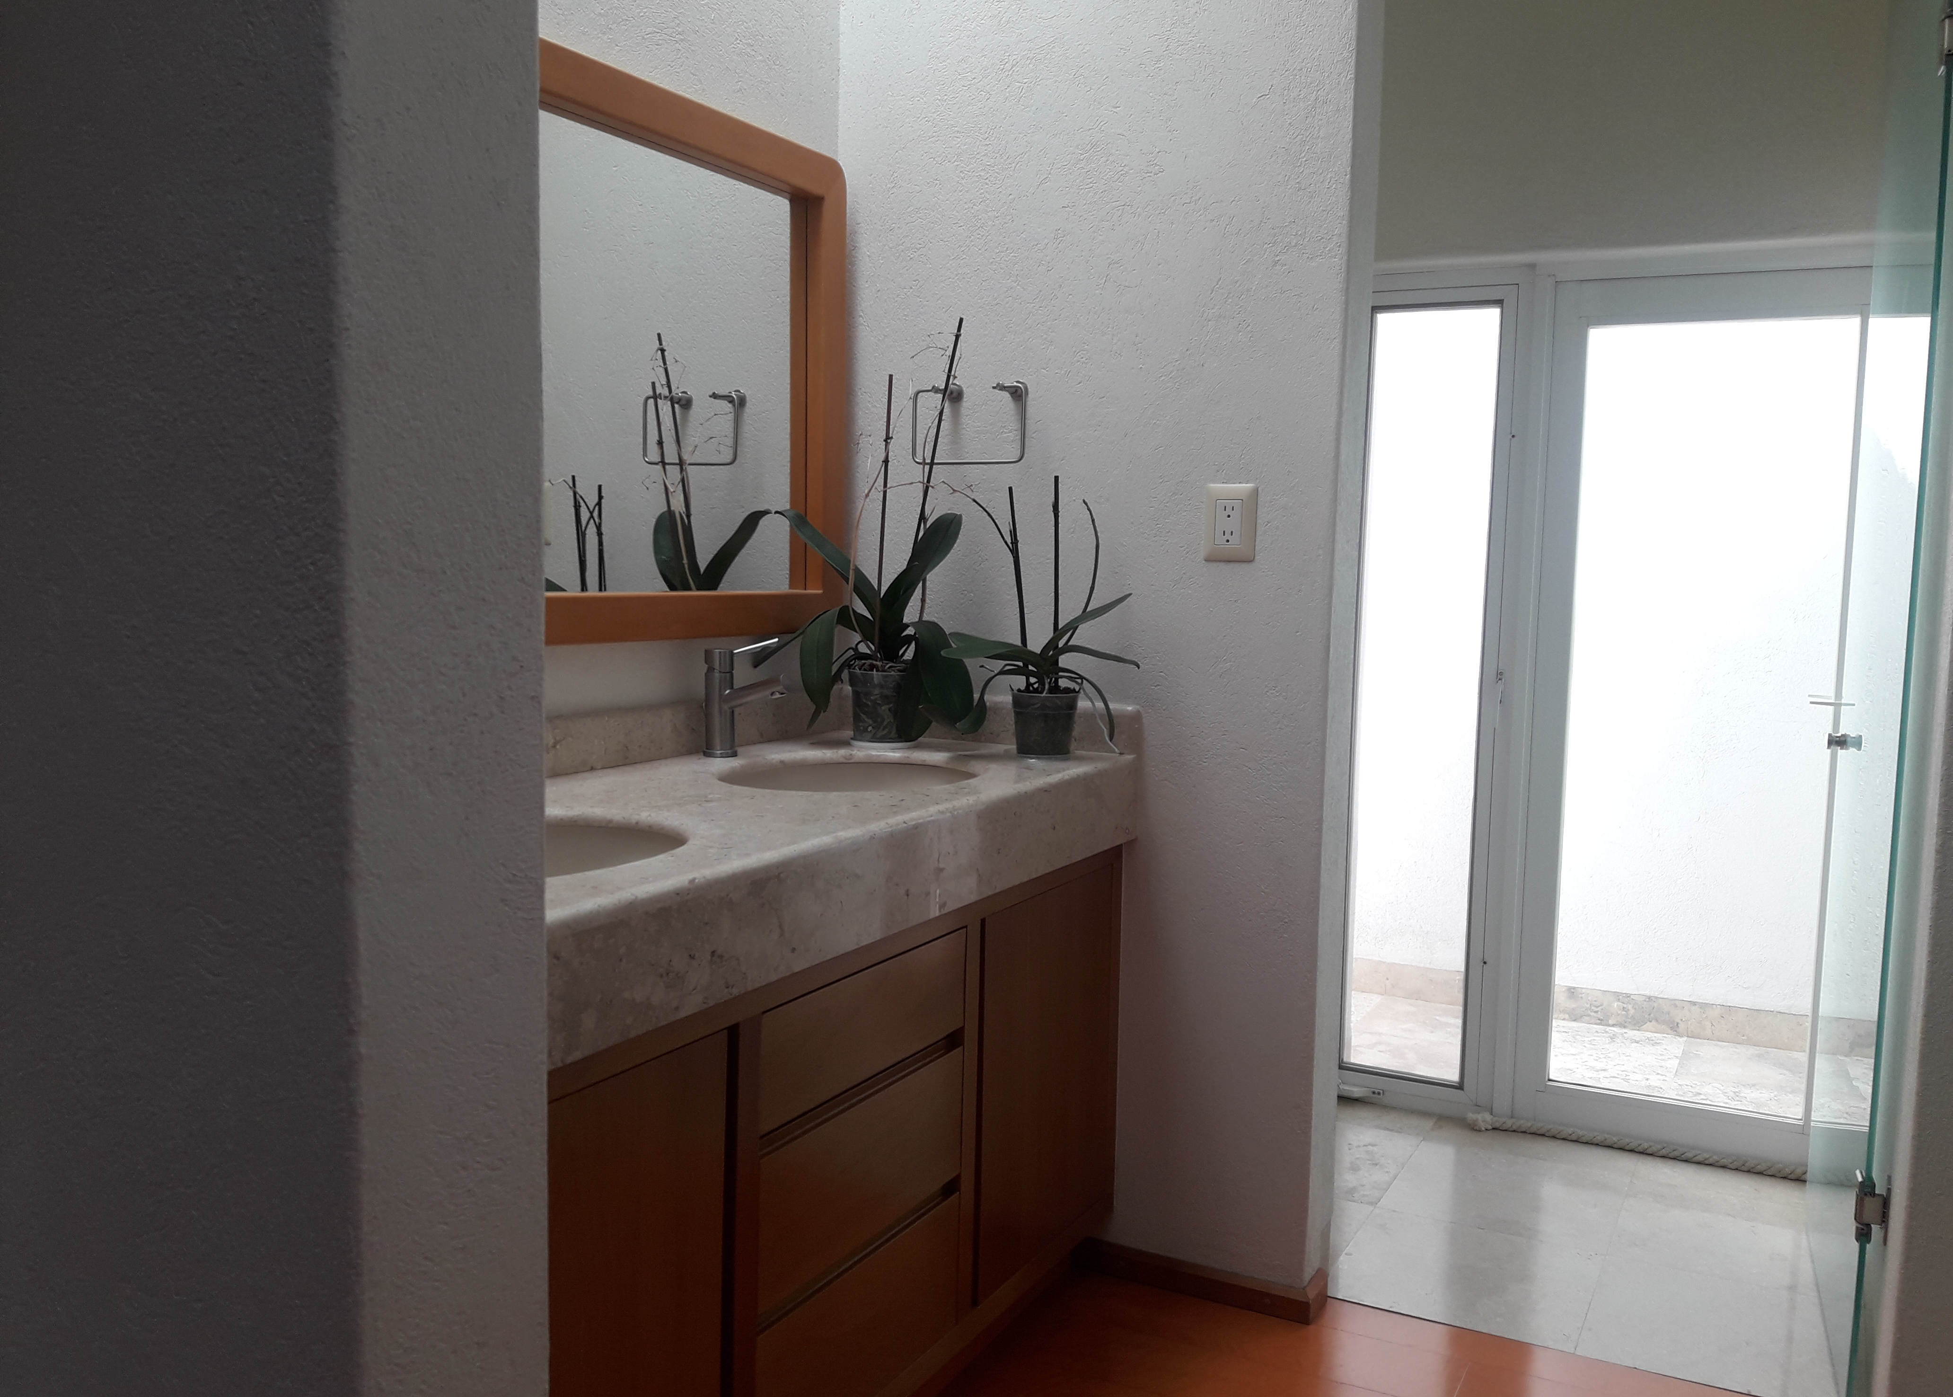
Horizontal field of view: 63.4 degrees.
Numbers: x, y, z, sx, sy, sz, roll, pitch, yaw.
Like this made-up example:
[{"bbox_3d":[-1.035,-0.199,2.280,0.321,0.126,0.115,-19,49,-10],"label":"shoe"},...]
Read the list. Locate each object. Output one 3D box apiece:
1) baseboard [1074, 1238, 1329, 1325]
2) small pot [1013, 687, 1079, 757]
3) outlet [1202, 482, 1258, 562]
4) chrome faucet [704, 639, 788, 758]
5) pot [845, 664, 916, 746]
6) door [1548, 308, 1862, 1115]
[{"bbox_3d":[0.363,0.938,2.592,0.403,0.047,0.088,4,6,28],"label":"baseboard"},{"bbox_3d":[0.110,0.039,2.532,0.108,0.104,0.108,1,5,0],"label":"small pot"},{"bbox_3d":[0.392,-0.269,2.439,0.077,0.118,0.012,4,6,28],"label":"outlet"},{"bbox_3d":[-0.351,-0.001,2.412,0.150,0.184,0.052,4,6,28],"label":"chrome faucet"},{"bbox_3d":[-0.155,0.014,2.641,0.113,0.122,0.113,1,5,0],"label":"pot"},{"bbox_3d":[1.429,0.042,3.127,0.530,1.600,0.050,4,6,28],"label":"door"}]

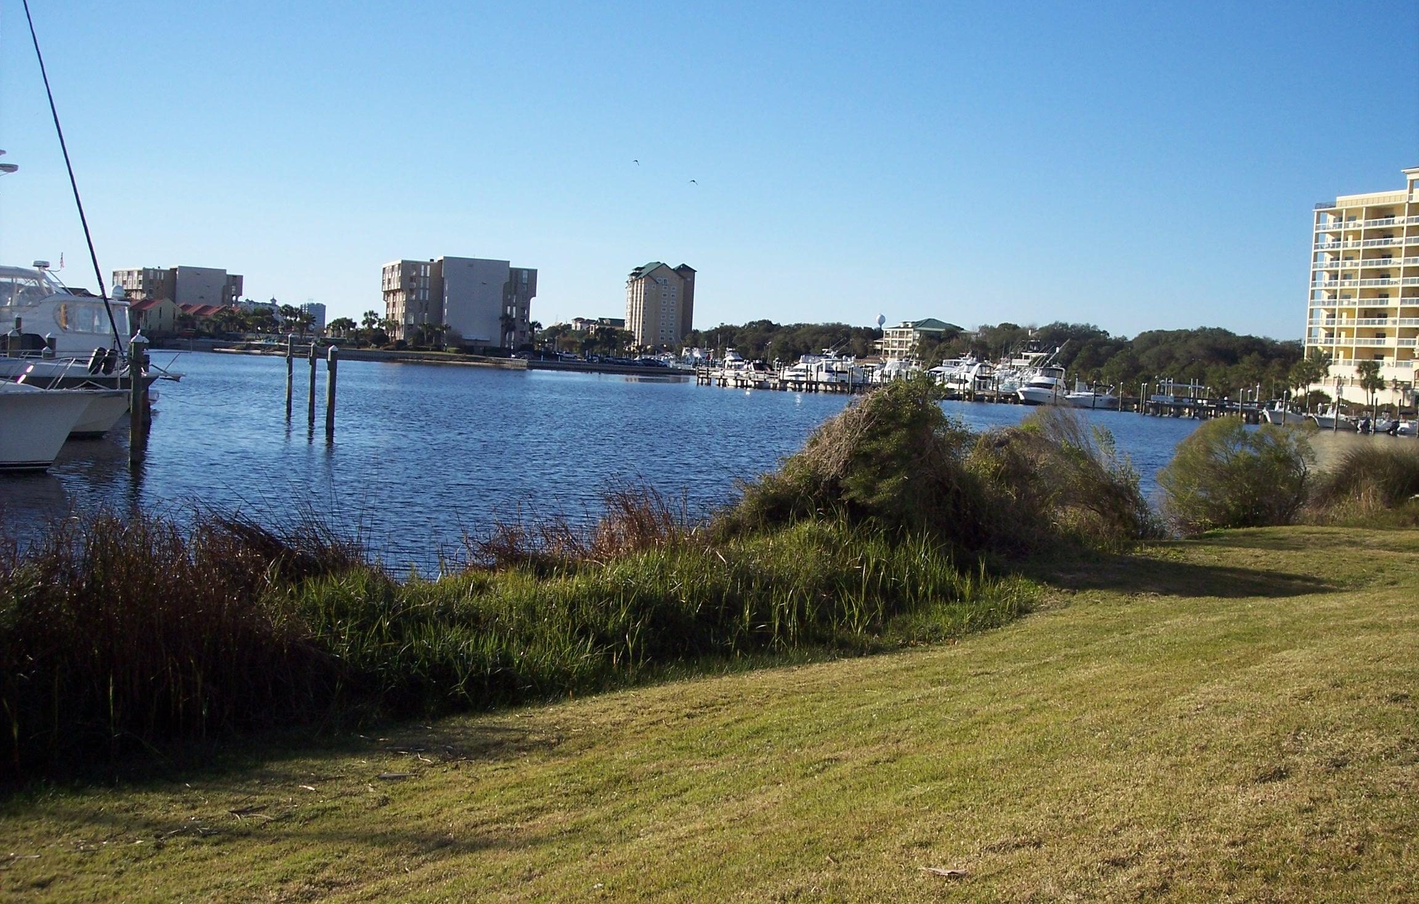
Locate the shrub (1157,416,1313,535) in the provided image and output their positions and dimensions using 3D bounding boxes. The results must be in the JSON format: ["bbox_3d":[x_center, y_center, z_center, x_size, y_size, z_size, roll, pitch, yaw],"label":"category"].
[{"bbox_3d":[8.875,0.393,27.000,2.500,1.900,2.200,4,3,18],"label":"shrub"}]

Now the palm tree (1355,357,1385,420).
[{"bbox_3d":[78.524,-7.312,190.000,3.300,7.200,3.200,4,3,22],"label":"palm tree"}]

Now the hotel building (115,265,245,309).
[{"bbox_3d":[-180.759,-51.356,543.087,33.000,22.000,33.000,1,4,-33],"label":"hotel building"}]

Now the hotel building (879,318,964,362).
[{"bbox_3d":[60.595,-30.138,460.991,18.000,17.000,15.500,1,3,-28],"label":"hotel building"}]

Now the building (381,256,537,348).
[{"bbox_3d":[-60.808,-35.333,386.119,32.000,22.000,30.000,2,3,-19],"label":"building"}]

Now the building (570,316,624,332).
[{"bbox_3d":[-43.409,-45.626,624.993,19.000,14.000,14.000,2,3,-15],"label":"building"}]

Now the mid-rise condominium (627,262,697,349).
[{"bbox_3d":[-21.017,-58.233,665.034,22.500,39.500,22.000,2,3,-24],"label":"mid-rise condominium"}]

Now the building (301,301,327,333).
[{"bbox_3d":[-445.600,-144.165,1800.000,24.000,47.000,20.000,1,4,-30],"label":"building"}]

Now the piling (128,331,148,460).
[{"bbox_3d":[-14.585,-1.400,40.800,0.360,3.300,0.360,2,3,-20],"label":"piling"}]

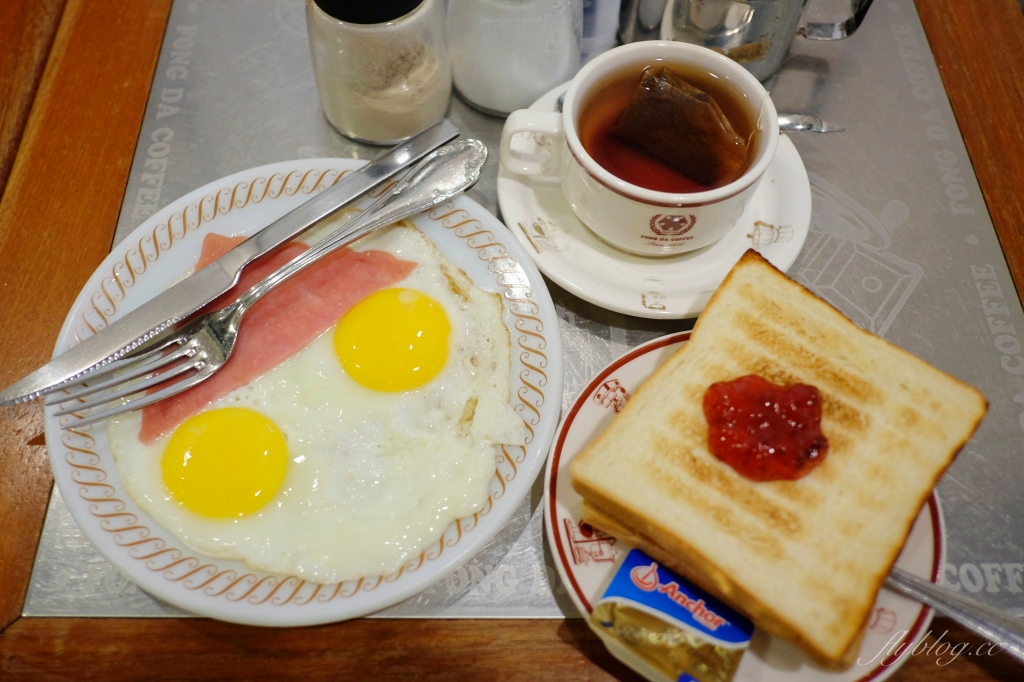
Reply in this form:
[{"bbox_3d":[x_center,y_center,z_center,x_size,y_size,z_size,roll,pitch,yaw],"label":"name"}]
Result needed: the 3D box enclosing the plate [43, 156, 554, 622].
[{"bbox_3d":[-0.082,0.011,0.325,0.208,0.020,0.208,0,64,0],"label":"plate"}]

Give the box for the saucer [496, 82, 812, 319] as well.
[{"bbox_3d":[0.067,-0.070,0.365,0.144,0.020,0.144,0,64,0],"label":"saucer"}]

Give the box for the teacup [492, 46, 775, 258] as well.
[{"bbox_3d":[0.053,-0.081,0.343,0.115,0.054,0.088,0,64,0],"label":"teacup"}]

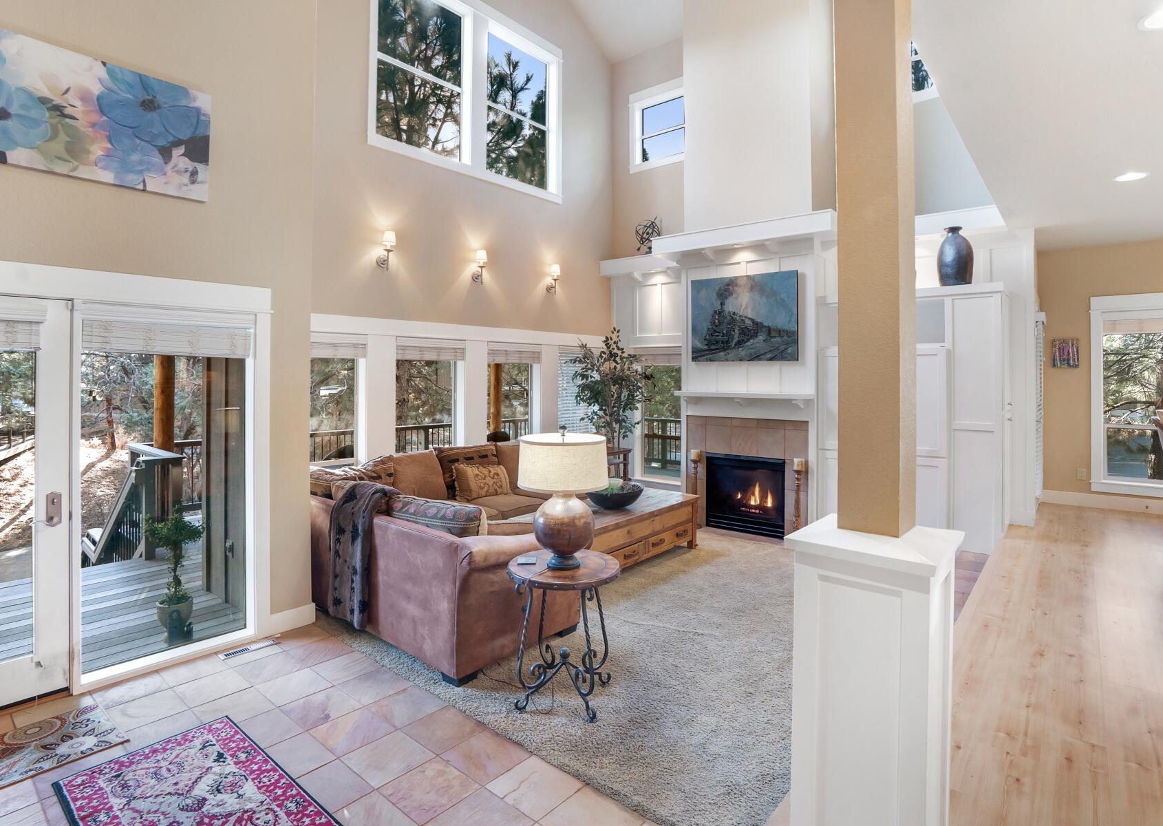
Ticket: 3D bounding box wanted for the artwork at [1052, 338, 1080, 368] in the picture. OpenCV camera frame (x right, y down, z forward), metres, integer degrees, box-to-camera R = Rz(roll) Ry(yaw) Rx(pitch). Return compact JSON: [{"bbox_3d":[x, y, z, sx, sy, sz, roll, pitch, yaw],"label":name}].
[{"bbox_3d":[5.635,-0.698,6.404,0.260,0.340,0.040,3,4,37],"label":"artwork"}]

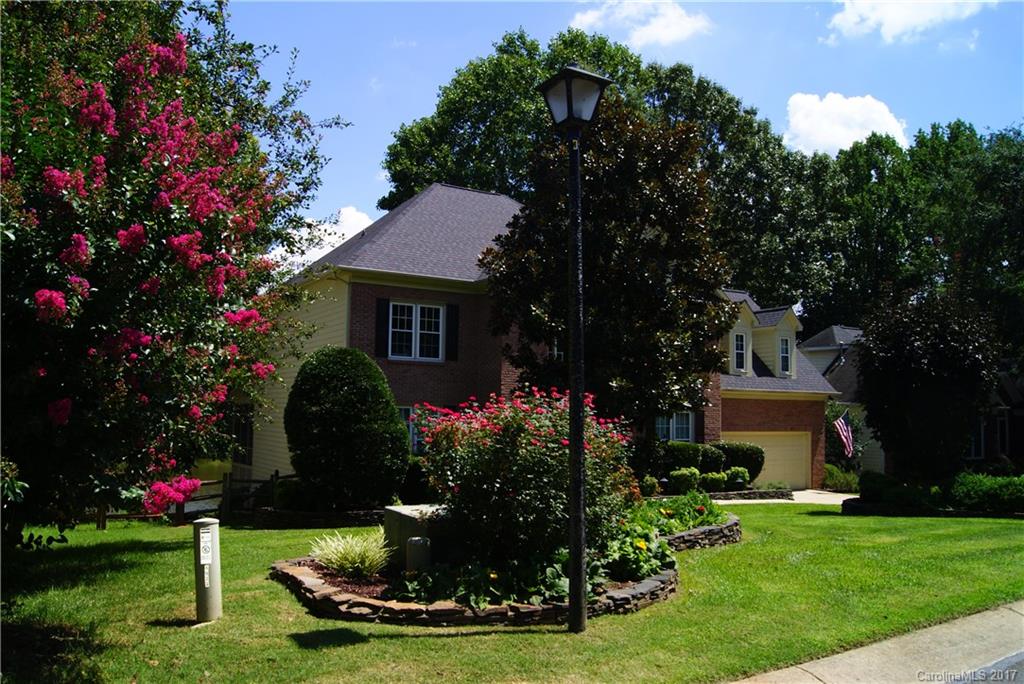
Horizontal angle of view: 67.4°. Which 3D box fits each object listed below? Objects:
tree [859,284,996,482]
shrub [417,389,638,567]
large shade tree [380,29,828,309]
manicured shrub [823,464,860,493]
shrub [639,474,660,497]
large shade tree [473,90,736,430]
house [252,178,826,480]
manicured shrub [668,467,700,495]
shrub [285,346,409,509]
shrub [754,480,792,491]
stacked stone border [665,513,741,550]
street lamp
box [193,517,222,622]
[{"bbox_3d":[12.677,1.514,23.500,4.000,6.000,3.900,-1,-5,28],"label":"tree"},{"bbox_3d":[0.156,1.387,7.750,2.200,1.820,2.000,1,-5,1],"label":"shrub"},{"bbox_3d":[5.056,-5.275,42.000,23.500,24.300,19.000,1,-5,7],"label":"large shade tree"},{"bbox_3d":[12.564,5.205,29.300,1.450,1.100,1.300,-1,-5,23],"label":"manicured shrub"},{"bbox_3d":[4.259,4.445,23.800,0.680,0.680,0.680,0,-5,10],"label":"shrub"},{"bbox_3d":[2.561,-1.230,20.297,6.700,10.990,6.400,0,-5,0],"label":"large shade tree"},{"bbox_3d":[1.710,0.044,28.807,20.200,10.900,11.800,4,-6,-33],"label":"house"},{"bbox_3d":[5.567,4.470,24.800,1.020,0.920,1.000,0,-5,13],"label":"manicured shrub"},{"bbox_3d":[-3.489,1.803,16.200,2.600,3.420,2.600,4,-6,-33],"label":"shrub"},{"bbox_3d":[8.882,4.946,26.300,1.300,0.420,0.900,0,-5,19],"label":"shrub"},{"bbox_3d":[2.696,2.714,10.935,2.000,0.360,0.900,4,-6,-33],"label":"stacked stone border"},{"bbox_3d":[0.496,0.024,5.902,0.390,4.270,0.390,4,-6,-33],"label":"street lamp"},{"bbox_3d":[-2.259,1.688,5.700,0.190,0.770,0.190,-1,-5,-22],"label":"box"}]

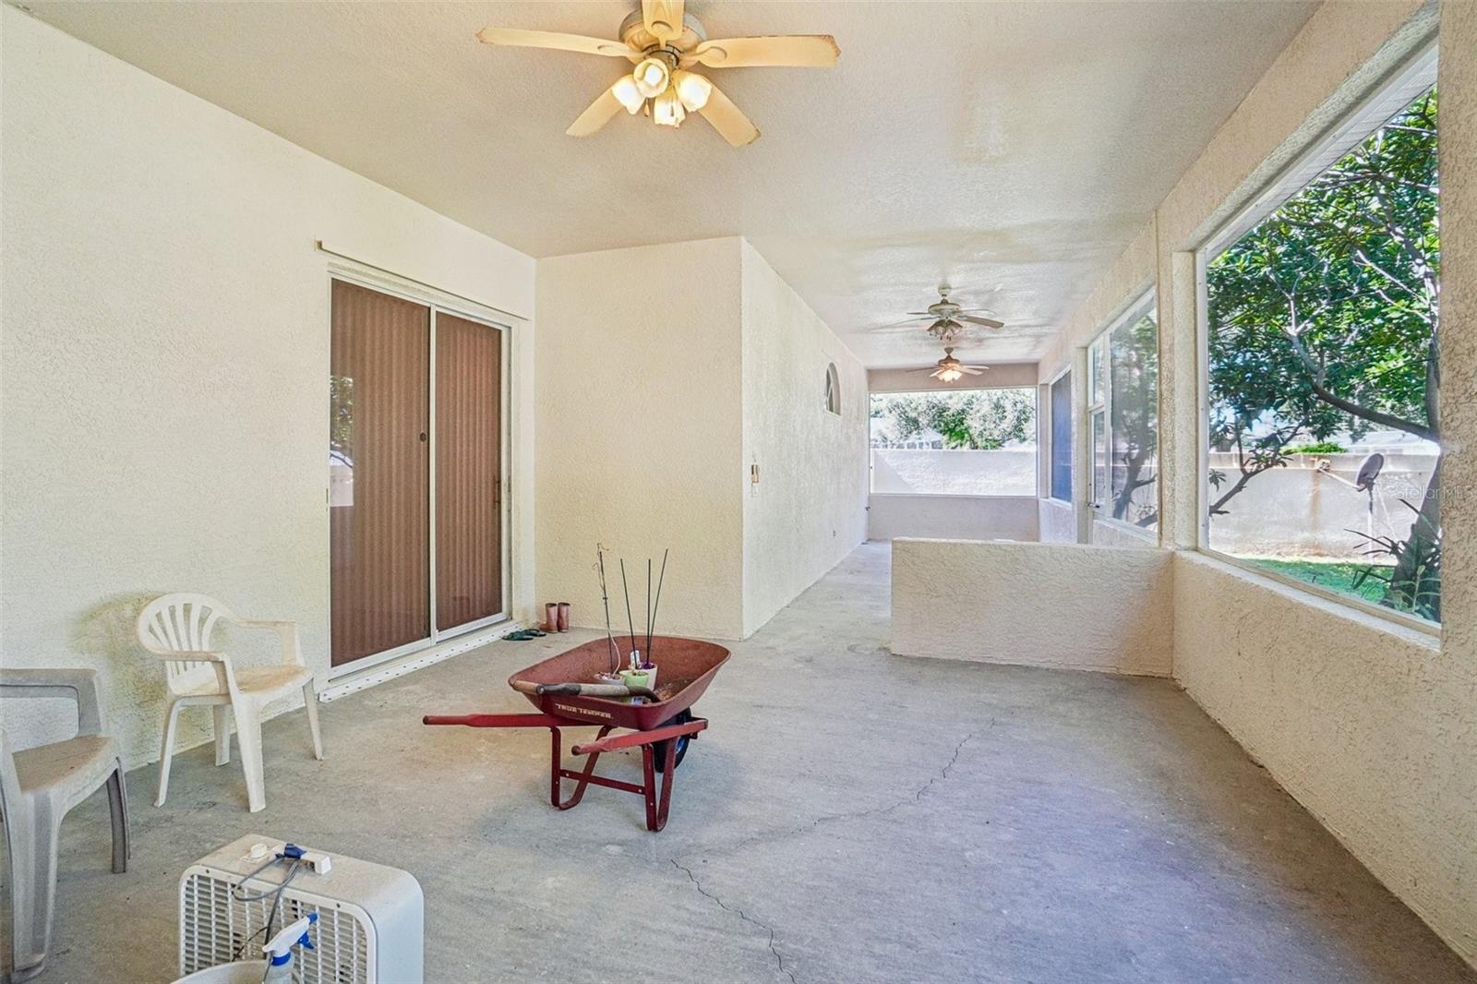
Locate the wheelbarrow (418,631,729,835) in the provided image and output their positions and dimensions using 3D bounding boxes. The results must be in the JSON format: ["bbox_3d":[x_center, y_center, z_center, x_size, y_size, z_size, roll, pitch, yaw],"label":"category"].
[{"bbox_3d":[-0.496,0.966,2.563,0.630,0.620,1.250,1,2,24],"label":"wheelbarrow"}]

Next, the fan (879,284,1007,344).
[{"bbox_3d":[2.025,-1.768,6.459,1.280,0.560,1.280,1,2,19],"label":"fan"}]

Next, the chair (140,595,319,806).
[{"bbox_3d":[-2.180,0.860,2.831,0.550,0.820,0.560,0,2,-3],"label":"chair"}]

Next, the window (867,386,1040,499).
[{"bbox_3d":[3.836,-0.876,11.876,2.880,1.880,0.100,1,2,19],"label":"window"}]

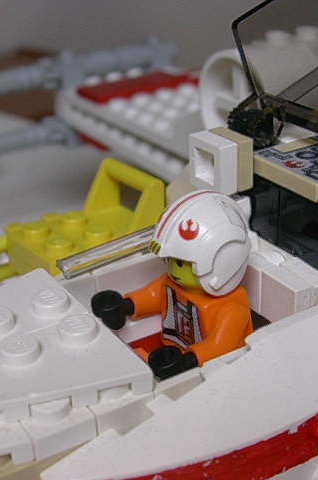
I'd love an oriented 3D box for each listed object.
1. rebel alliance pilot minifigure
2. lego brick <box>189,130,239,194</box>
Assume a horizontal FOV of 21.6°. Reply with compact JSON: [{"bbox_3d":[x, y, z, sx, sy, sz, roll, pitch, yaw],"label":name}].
[{"bbox_3d":[0.004,0.008,0.122,0.022,0.032,0.023,-18,31,-27],"label":"rebel alliance pilot minifigure"},{"bbox_3d":[0.009,-0.012,0.131,0.003,0.008,0.008,-17,31,-27],"label":"lego brick"}]

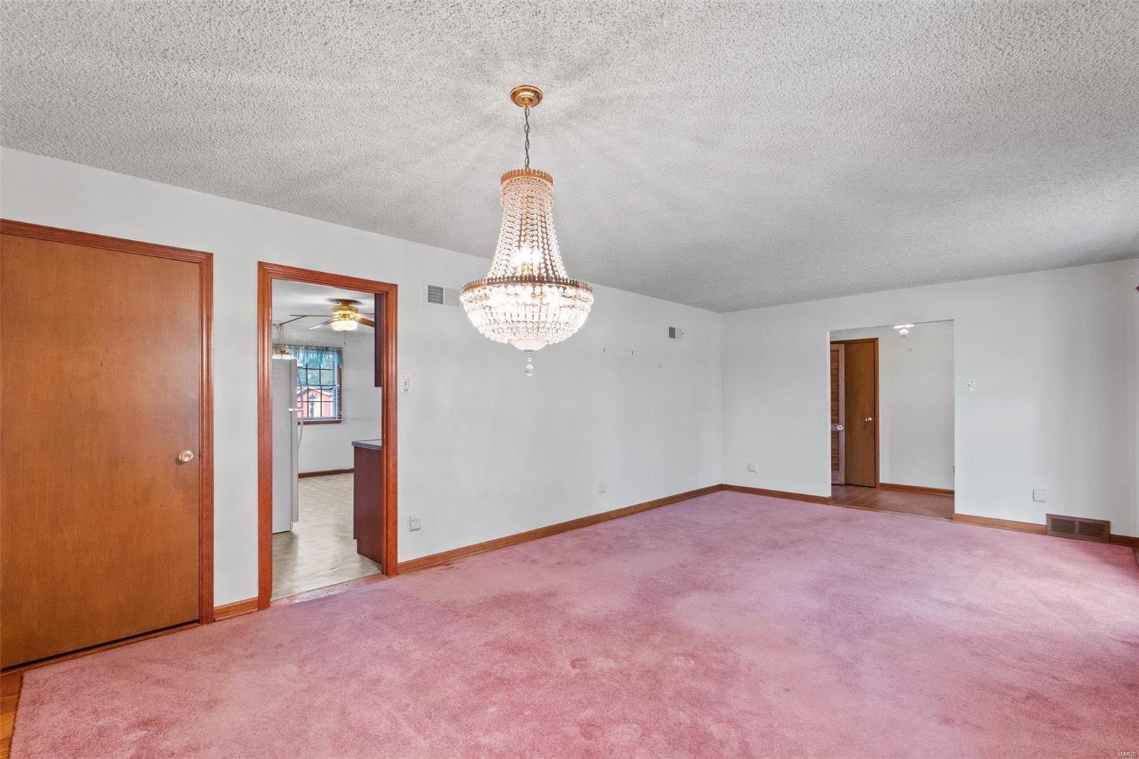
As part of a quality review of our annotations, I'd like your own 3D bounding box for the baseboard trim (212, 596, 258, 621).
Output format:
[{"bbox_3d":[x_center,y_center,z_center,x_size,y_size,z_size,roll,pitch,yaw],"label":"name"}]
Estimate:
[{"bbox_3d":[-1.958,1.351,2.796,0.213,0.077,0.020,1,-2,-41],"label":"baseboard trim"}]

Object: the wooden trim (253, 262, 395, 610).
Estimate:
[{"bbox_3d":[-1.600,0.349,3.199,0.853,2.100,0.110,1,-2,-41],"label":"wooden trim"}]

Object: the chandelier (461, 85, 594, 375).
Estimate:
[{"bbox_3d":[-0.161,-0.553,1.790,0.500,1.070,0.500,0,-1,0],"label":"chandelier"}]

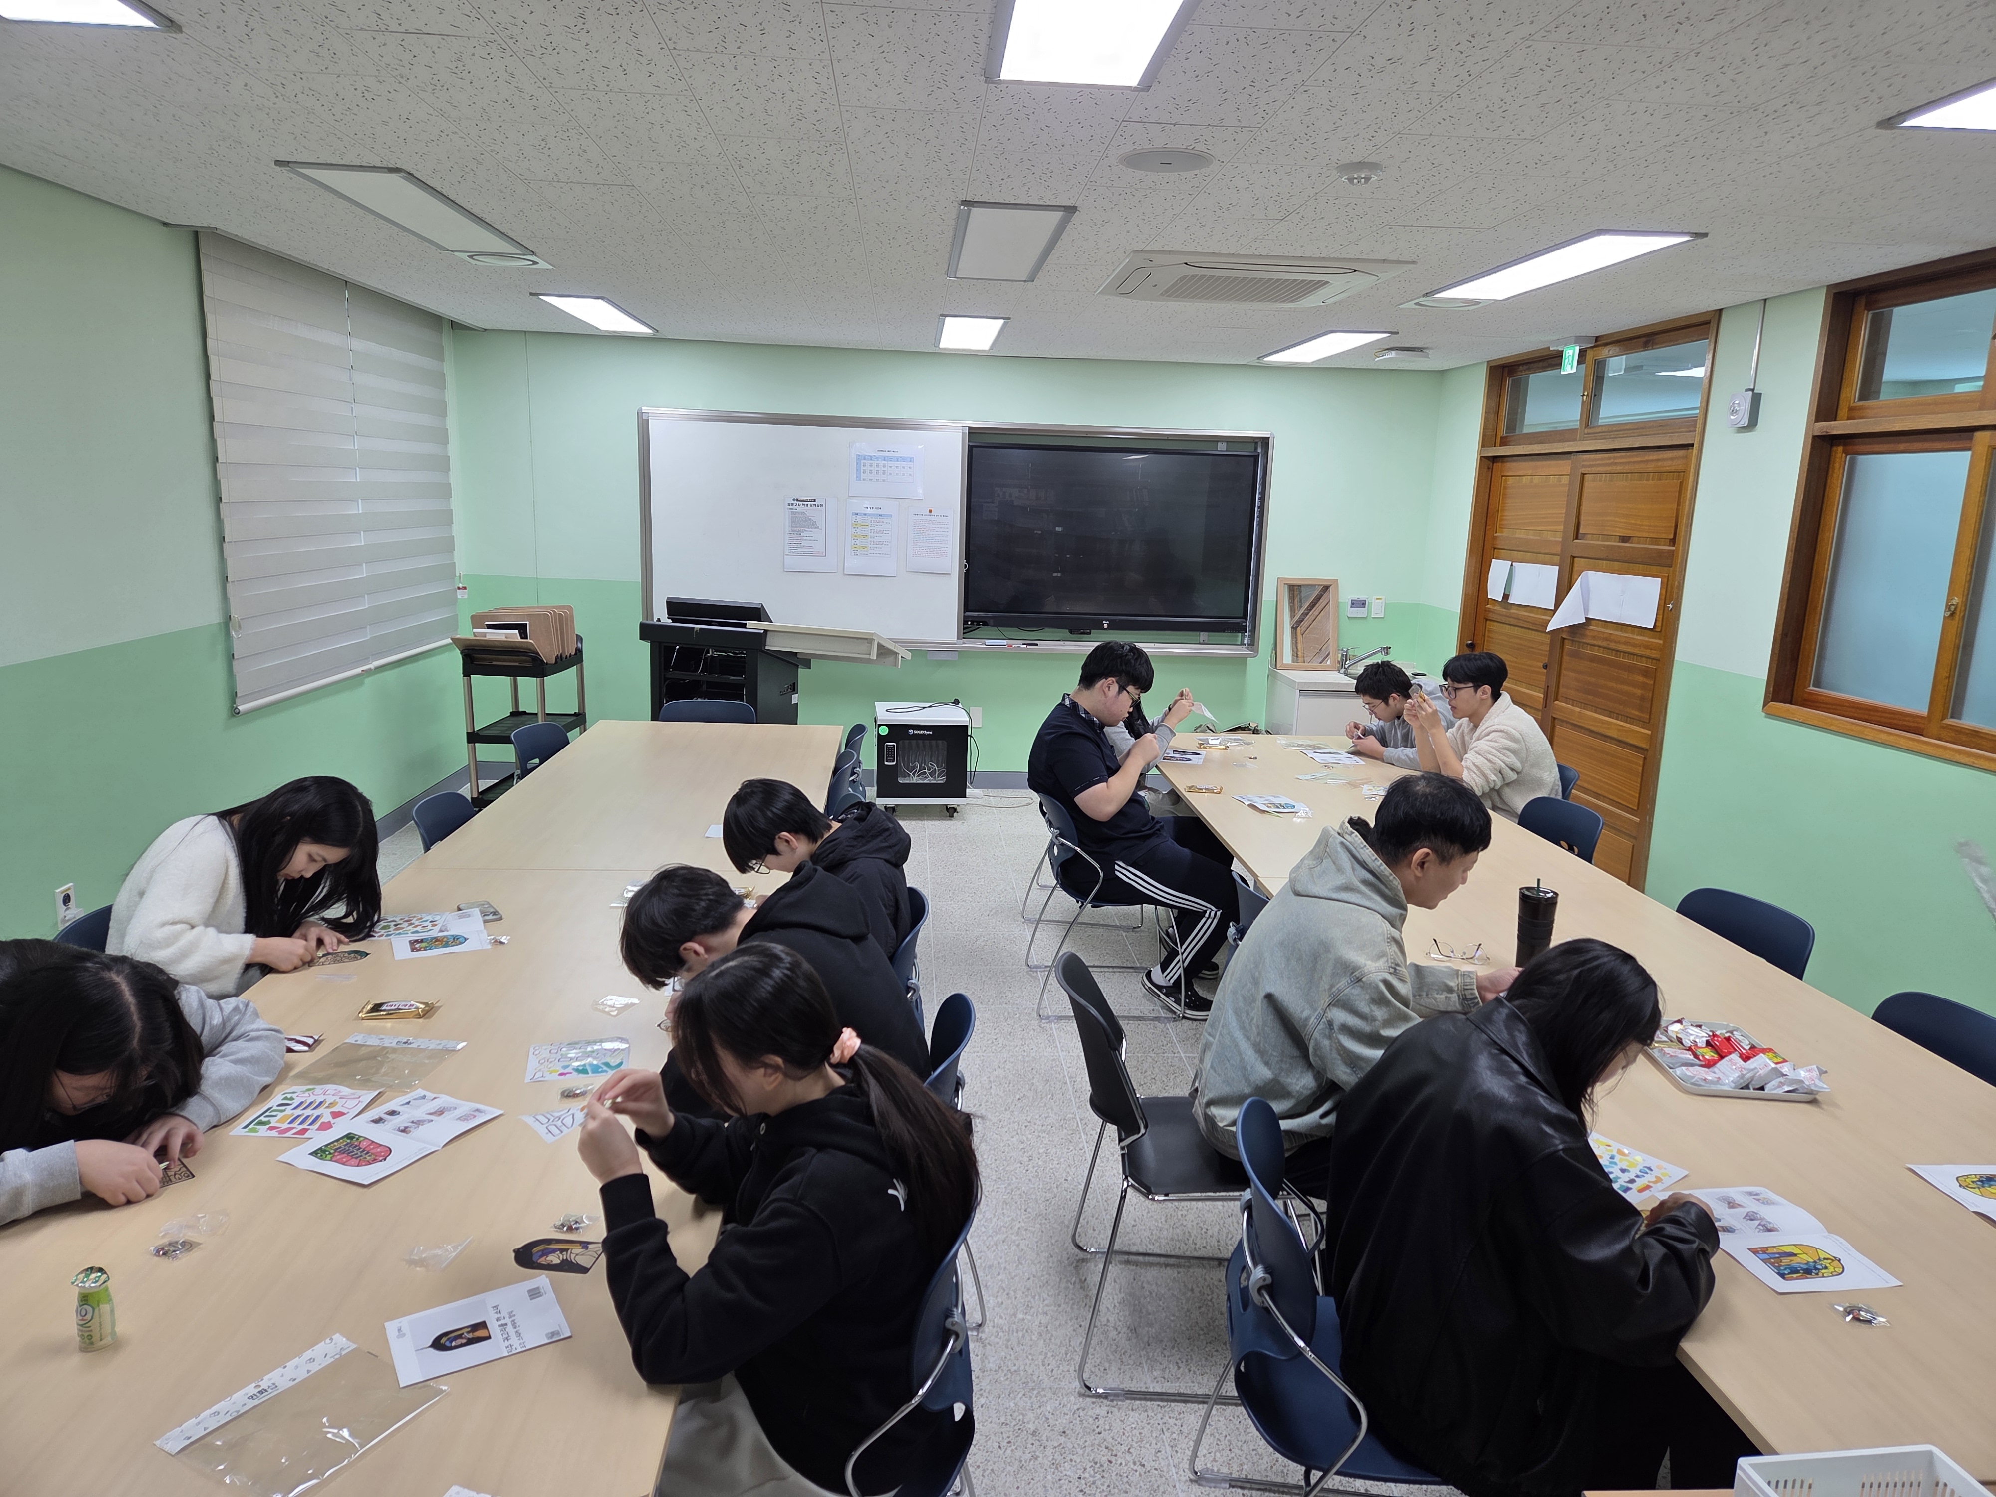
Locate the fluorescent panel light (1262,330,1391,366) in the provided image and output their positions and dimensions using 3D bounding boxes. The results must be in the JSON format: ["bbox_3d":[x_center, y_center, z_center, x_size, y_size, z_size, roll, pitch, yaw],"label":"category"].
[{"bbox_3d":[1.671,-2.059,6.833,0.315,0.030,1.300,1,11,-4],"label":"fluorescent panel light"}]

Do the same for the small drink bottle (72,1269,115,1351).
[{"bbox_3d":[-1.124,0.697,1.647,0.044,0.084,0.044,1,11,-4],"label":"small drink bottle"}]

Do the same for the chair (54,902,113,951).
[{"bbox_3d":[-1.815,0.767,3.095,0.540,0.790,0.540,2,11,-1],"label":"chair"}]

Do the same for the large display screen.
[{"bbox_3d":[0.665,-1.230,7.829,1.700,1.035,0.090,1,11,-4],"label":"large display screen"}]

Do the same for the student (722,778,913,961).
[{"bbox_3d":[-0.463,0.607,3.302,0.580,1.110,0.500,1,11,-4],"label":"student"}]

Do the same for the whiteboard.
[{"bbox_3d":[-1.125,-1.257,7.690,1.850,1.300,0.080,1,11,-4],"label":"whiteboard"}]

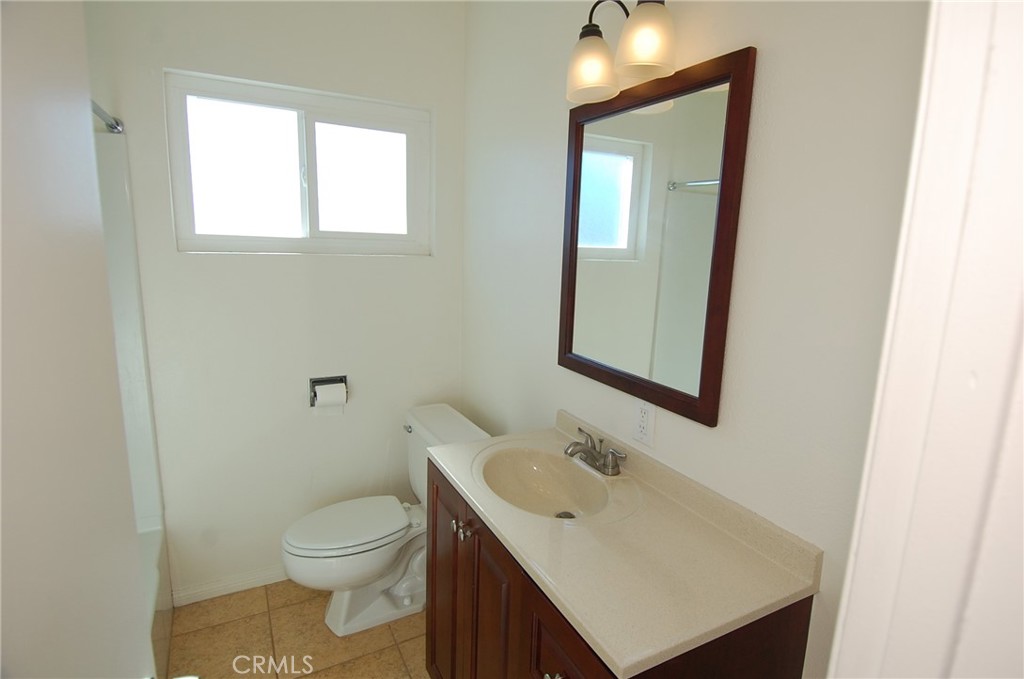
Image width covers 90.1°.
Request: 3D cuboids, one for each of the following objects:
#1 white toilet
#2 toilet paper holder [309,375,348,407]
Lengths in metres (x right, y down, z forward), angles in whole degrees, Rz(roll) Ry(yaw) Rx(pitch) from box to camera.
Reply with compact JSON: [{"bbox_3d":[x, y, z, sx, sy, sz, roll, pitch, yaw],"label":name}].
[{"bbox_3d":[-0.514,0.723,2.014,0.717,0.752,0.480,-3,11,-27],"label":"white toilet"},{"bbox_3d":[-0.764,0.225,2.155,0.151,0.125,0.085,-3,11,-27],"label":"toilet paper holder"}]

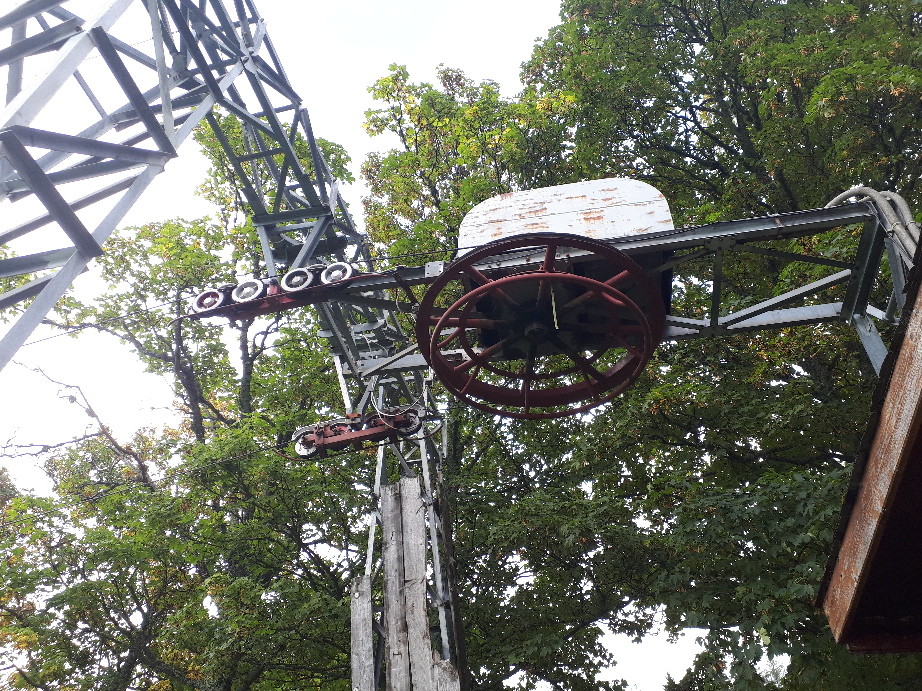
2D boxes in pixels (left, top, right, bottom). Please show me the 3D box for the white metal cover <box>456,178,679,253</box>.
[{"bbox_3d":[0.905,-0.732,6.357,1.710,0.820,1.060,-7,-42,7],"label":"white metal cover"}]

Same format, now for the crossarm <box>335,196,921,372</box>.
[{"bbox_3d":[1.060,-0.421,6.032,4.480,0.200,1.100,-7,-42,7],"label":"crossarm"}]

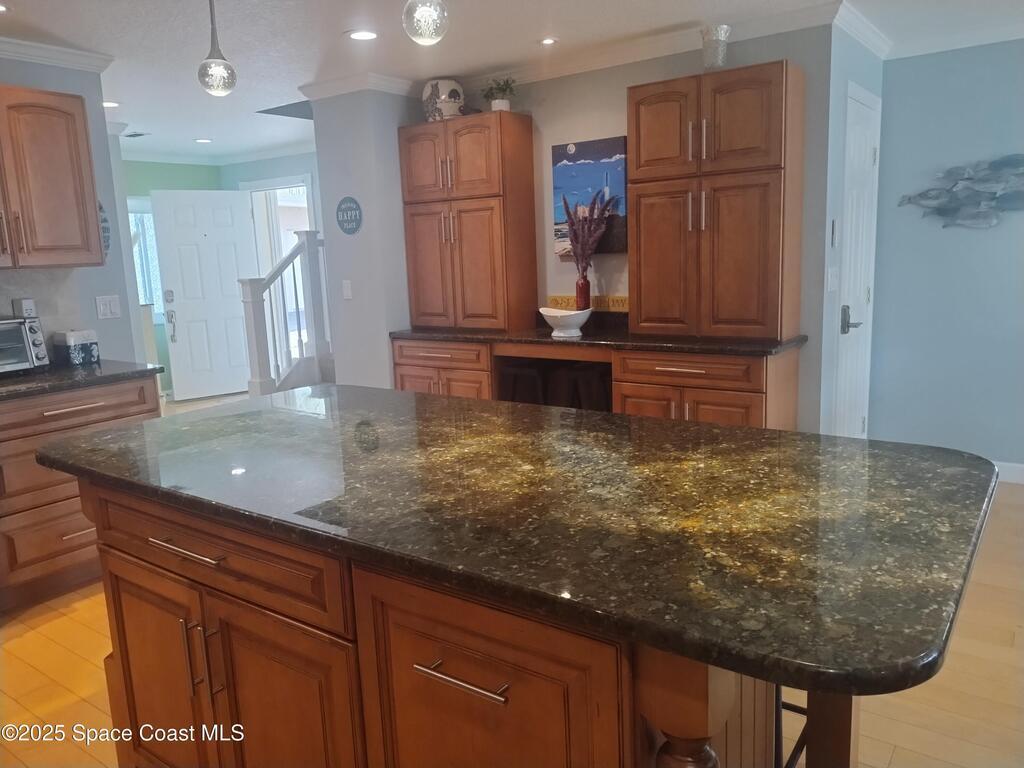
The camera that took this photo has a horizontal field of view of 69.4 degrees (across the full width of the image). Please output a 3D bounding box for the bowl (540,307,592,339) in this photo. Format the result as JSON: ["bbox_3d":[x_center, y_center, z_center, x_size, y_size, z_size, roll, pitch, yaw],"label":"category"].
[{"bbox_3d":[0.291,-0.329,3.898,0.261,0.148,0.181,5,13,36],"label":"bowl"}]

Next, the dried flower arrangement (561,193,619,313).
[{"bbox_3d":[0.413,-0.656,4.018,0.251,0.740,0.191,5,13,36],"label":"dried flower arrangement"}]

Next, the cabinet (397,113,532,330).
[{"bbox_3d":[-0.258,-0.951,4.486,0.771,1.211,0.317,5,13,36],"label":"cabinet"}]

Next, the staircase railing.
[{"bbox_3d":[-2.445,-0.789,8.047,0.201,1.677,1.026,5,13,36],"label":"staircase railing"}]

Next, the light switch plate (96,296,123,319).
[{"bbox_3d":[-2.036,-0.384,3.748,0.008,0.115,0.115,5,13,36],"label":"light switch plate"}]

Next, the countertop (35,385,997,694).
[{"bbox_3d":[-0.129,0.168,1.732,2.069,0.036,1.030,5,13,36],"label":"countertop"}]

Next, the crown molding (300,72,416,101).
[{"bbox_3d":[-0.848,-1.770,4.532,0.610,0.088,0.649,5,13,36],"label":"crown molding"}]

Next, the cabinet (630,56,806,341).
[{"bbox_3d":[0.982,-0.838,3.593,0.758,1.200,0.317,5,13,36],"label":"cabinet"}]

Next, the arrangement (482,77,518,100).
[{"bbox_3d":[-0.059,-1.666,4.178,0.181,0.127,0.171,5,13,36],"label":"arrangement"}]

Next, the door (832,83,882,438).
[{"bbox_3d":[1.873,-0.481,4.016,0.050,2.124,0.777,5,13,36],"label":"door"}]

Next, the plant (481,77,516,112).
[{"bbox_3d":[-0.057,-1.627,4.185,0.181,0.208,0.171,5,13,36],"label":"plant"}]

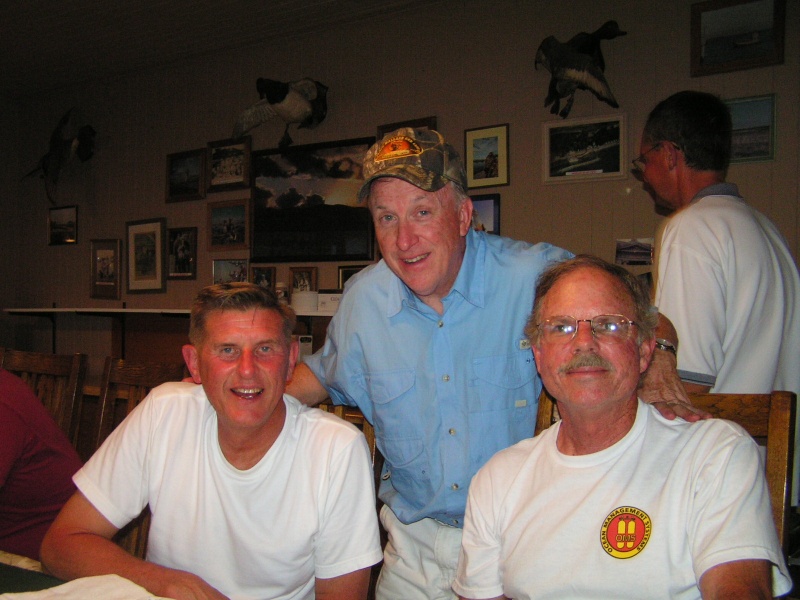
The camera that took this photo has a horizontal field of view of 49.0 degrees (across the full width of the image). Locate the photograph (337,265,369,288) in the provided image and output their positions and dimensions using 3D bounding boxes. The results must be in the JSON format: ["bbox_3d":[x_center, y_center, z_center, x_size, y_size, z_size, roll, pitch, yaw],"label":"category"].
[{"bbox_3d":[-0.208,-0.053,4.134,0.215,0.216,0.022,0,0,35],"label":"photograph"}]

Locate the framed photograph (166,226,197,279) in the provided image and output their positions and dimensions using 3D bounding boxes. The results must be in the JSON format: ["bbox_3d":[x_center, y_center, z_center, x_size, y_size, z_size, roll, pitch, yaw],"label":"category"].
[{"bbox_3d":[-1.196,-0.253,4.817,0.237,0.285,0.022,0,0,35],"label":"framed photograph"}]

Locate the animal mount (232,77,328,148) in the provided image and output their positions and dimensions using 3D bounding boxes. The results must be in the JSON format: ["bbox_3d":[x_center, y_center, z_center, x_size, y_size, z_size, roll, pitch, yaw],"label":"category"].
[{"bbox_3d":[-0.571,-0.896,4.198,0.420,0.320,0.360,0,0,12],"label":"animal mount"}]

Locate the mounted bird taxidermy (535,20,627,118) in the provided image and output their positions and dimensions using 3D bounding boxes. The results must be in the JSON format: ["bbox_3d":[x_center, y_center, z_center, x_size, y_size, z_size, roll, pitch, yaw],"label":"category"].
[{"bbox_3d":[0.678,-0.866,3.300,0.340,0.350,0.300,0,0,26],"label":"mounted bird taxidermy"}]

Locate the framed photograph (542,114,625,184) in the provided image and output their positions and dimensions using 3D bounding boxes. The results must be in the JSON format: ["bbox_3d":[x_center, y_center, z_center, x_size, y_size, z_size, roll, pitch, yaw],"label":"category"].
[{"bbox_3d":[0.727,-0.586,3.457,0.355,0.243,0.025,0,0,36],"label":"framed photograph"}]

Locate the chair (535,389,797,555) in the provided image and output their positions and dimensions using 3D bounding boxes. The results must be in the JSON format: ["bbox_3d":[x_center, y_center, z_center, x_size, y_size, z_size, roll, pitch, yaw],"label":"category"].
[{"bbox_3d":[0.321,0.661,1.364,0.445,1.010,0.540,0,0,34],"label":"chair"}]

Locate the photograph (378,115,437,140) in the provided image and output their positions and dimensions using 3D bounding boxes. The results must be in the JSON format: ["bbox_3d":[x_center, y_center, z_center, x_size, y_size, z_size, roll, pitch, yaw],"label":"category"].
[{"bbox_3d":[0.028,-0.675,3.976,0.322,0.270,0.025,0,0,35],"label":"photograph"}]

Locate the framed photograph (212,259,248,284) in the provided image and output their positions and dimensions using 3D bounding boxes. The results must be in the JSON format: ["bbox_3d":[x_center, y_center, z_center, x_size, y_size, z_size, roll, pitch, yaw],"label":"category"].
[{"bbox_3d":[-0.886,-0.103,4.643,0.274,0.222,0.025,0,0,36],"label":"framed photograph"}]

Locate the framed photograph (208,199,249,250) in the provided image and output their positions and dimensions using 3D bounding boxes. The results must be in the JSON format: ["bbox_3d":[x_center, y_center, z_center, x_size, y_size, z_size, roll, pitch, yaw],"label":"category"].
[{"bbox_3d":[-0.901,-0.394,4.657,0.319,0.260,0.025,0,0,36],"label":"framed photograph"}]

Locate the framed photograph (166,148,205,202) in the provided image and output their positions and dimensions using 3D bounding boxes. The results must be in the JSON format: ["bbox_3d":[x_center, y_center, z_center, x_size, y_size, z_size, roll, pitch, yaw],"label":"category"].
[{"bbox_3d":[-1.172,-0.677,4.804,0.325,0.272,0.025,0,0,35],"label":"framed photograph"}]

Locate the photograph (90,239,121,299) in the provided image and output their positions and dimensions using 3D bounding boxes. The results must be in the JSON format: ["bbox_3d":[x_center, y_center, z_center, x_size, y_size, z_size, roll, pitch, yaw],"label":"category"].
[{"bbox_3d":[-1.770,-0.186,5.296,0.289,0.357,0.025,0,0,36],"label":"photograph"}]

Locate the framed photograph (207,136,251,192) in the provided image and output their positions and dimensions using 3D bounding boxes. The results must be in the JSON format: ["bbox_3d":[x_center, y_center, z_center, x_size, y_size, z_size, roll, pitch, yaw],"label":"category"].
[{"bbox_3d":[-0.901,-0.709,4.617,0.322,0.273,0.025,0,0,35],"label":"framed photograph"}]

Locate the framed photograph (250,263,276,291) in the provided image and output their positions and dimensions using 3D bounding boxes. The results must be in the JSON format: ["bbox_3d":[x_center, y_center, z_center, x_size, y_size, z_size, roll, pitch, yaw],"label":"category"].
[{"bbox_3d":[-0.695,-0.058,4.470,0.169,0.220,0.022,0,0,35],"label":"framed photograph"}]

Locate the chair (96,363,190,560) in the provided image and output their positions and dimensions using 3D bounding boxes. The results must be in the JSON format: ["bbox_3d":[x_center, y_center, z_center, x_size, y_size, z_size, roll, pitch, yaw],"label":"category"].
[{"bbox_3d":[-0.793,0.660,2.158,0.445,1.010,0.540,0,0,36],"label":"chair"}]

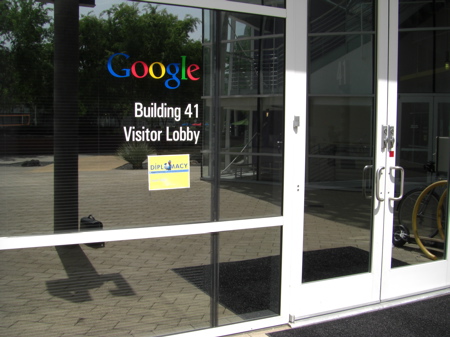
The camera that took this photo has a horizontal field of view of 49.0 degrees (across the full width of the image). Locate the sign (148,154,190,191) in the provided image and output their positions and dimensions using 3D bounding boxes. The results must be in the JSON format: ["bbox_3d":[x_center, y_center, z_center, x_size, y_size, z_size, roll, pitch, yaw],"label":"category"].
[{"bbox_3d":[-0.349,0.026,3.140,0.279,0.217,0.008,-1,4,-28],"label":"sign"}]

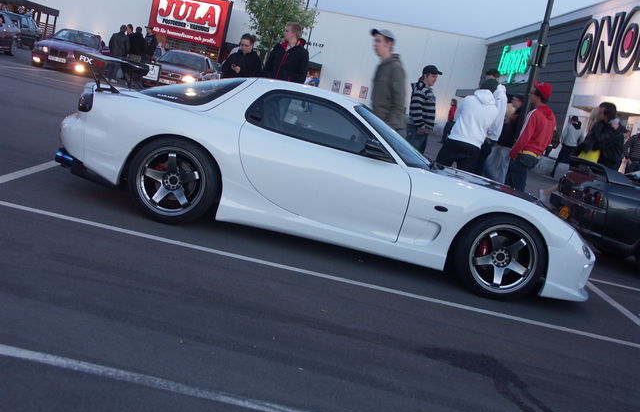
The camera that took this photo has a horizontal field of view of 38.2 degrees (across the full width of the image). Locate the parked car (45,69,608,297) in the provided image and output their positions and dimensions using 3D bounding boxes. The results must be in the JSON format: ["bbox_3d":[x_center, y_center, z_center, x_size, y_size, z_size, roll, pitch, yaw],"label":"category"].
[{"bbox_3d":[0.166,-0.303,7.479,4.320,1.200,1.770,13,8,2],"label":"parked car"}]

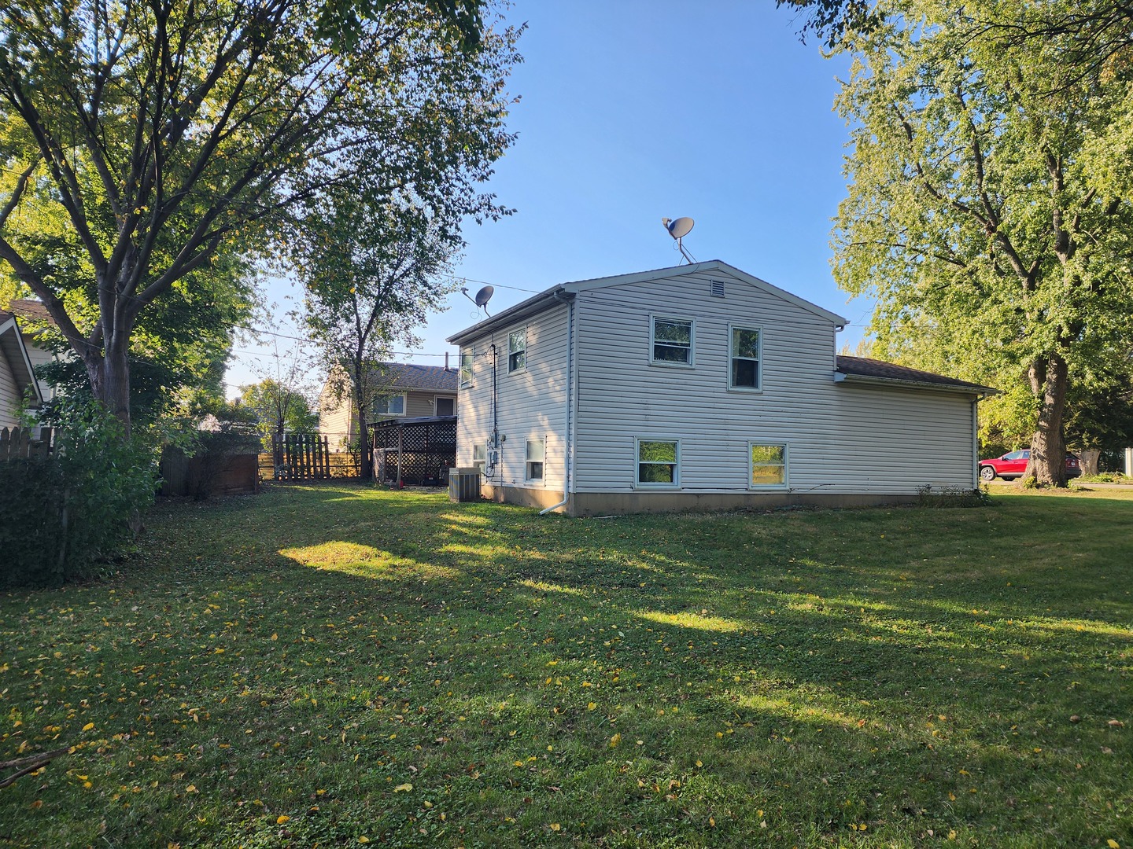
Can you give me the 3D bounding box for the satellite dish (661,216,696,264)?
[{"bbox_3d":[2.588,-4.290,17.406,0.850,1.084,0.660,4,-4,-42],"label":"satellite dish"}]

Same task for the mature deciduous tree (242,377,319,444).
[{"bbox_3d":[-18.299,-0.014,47.975,5.000,6.006,5.000,1,-3,0],"label":"mature deciduous tree"}]

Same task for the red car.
[{"bbox_3d":[23.480,2.110,38.530,1.860,1.700,4.600,3,-3,-31],"label":"red car"}]

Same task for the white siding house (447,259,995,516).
[{"bbox_3d":[4.071,-0.562,23.060,13.370,5.900,10.100,3,-3,-24],"label":"white siding house"}]

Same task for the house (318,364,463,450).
[{"bbox_3d":[-7.536,-0.130,44.345,12.800,6.350,8.500,3,-3,-30],"label":"house"}]

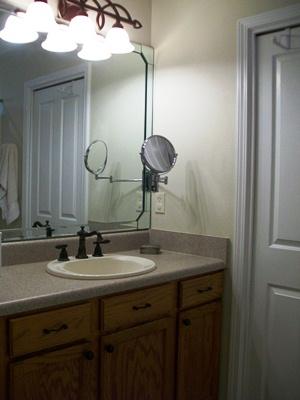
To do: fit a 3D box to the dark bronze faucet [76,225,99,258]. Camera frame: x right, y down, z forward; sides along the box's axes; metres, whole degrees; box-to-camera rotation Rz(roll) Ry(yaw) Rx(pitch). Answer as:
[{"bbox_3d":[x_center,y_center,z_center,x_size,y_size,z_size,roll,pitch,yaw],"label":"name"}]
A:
[{"bbox_3d":[-0.272,0.200,1.885,0.058,0.152,0.175,-1,3,-43],"label":"dark bronze faucet"}]

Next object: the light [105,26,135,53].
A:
[{"bbox_3d":[-0.163,-0.820,2.107,0.168,0.104,0.168,0,2,0],"label":"light"}]

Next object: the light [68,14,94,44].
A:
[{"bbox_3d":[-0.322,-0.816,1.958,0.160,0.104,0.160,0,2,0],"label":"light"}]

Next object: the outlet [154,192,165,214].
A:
[{"bbox_3d":[0.057,0.018,2.370,0.010,0.116,0.071,-1,3,-43],"label":"outlet"}]

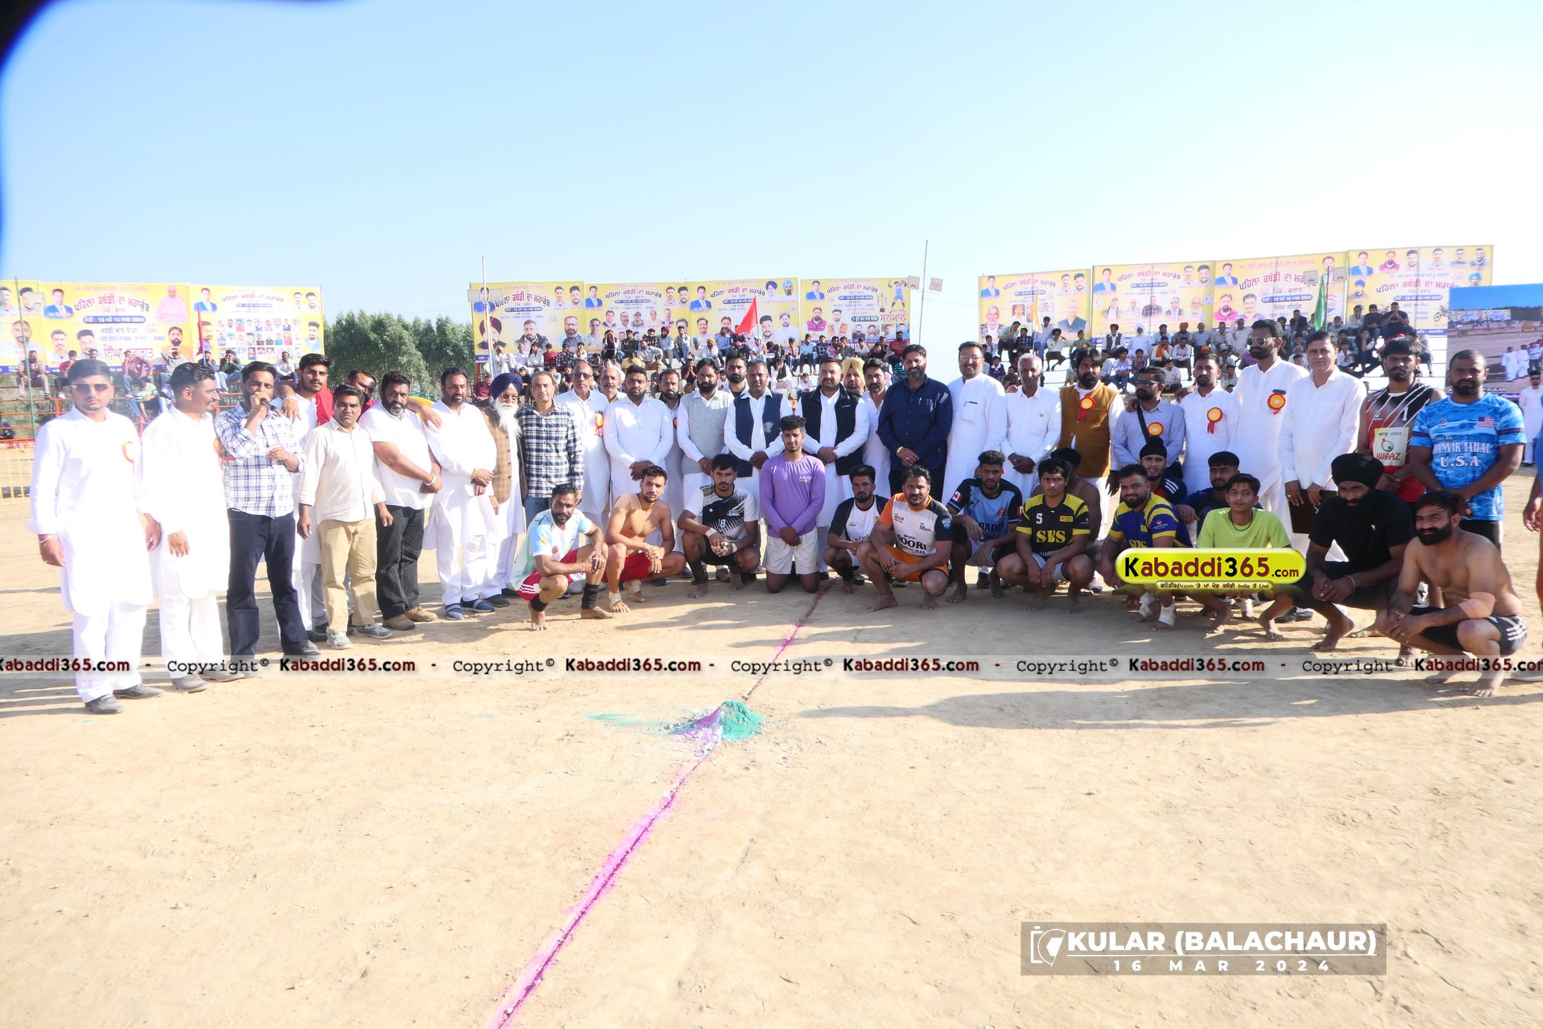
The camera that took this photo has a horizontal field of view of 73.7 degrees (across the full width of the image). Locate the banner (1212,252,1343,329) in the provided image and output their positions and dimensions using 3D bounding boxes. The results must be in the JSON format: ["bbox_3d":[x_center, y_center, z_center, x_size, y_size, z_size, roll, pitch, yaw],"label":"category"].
[{"bbox_3d":[13.152,-5.562,26.500,3.150,2.120,0.080,4,10,31],"label":"banner"}]

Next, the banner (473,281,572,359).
[{"bbox_3d":[-6.848,-5.423,29.000,3.150,2.120,0.080,-4,9,-15],"label":"banner"}]

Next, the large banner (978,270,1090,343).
[{"bbox_3d":[7.700,-5.997,30.000,3.150,2.120,0.080,4,10,31],"label":"large banner"}]

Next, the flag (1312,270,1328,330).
[{"bbox_3d":[11.464,-4.474,21.500,0.320,1.200,0.150,4,10,31],"label":"flag"}]

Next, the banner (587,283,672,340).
[{"bbox_3d":[-3.846,-5.641,29.700,3.150,2.120,0.080,-4,9,-15],"label":"banner"}]

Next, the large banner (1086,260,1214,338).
[{"bbox_3d":[10.439,-5.766,28.100,3.150,2.120,0.080,4,10,31],"label":"large banner"}]

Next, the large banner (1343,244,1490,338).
[{"bbox_3d":[15.792,-5.393,25.000,3.150,2.120,0.080,4,10,31],"label":"large banner"}]

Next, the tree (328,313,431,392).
[{"bbox_3d":[-19.897,-6.828,52.000,5.400,6.900,5.000,-4,6,-21],"label":"tree"}]

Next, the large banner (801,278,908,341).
[{"bbox_3d":[2.541,-6.109,31.200,3.150,2.120,0.080,-4,9,-15],"label":"large banner"}]

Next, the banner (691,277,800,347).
[{"bbox_3d":[-0.784,-5.899,30.400,3.150,2.120,0.080,-4,9,-15],"label":"banner"}]

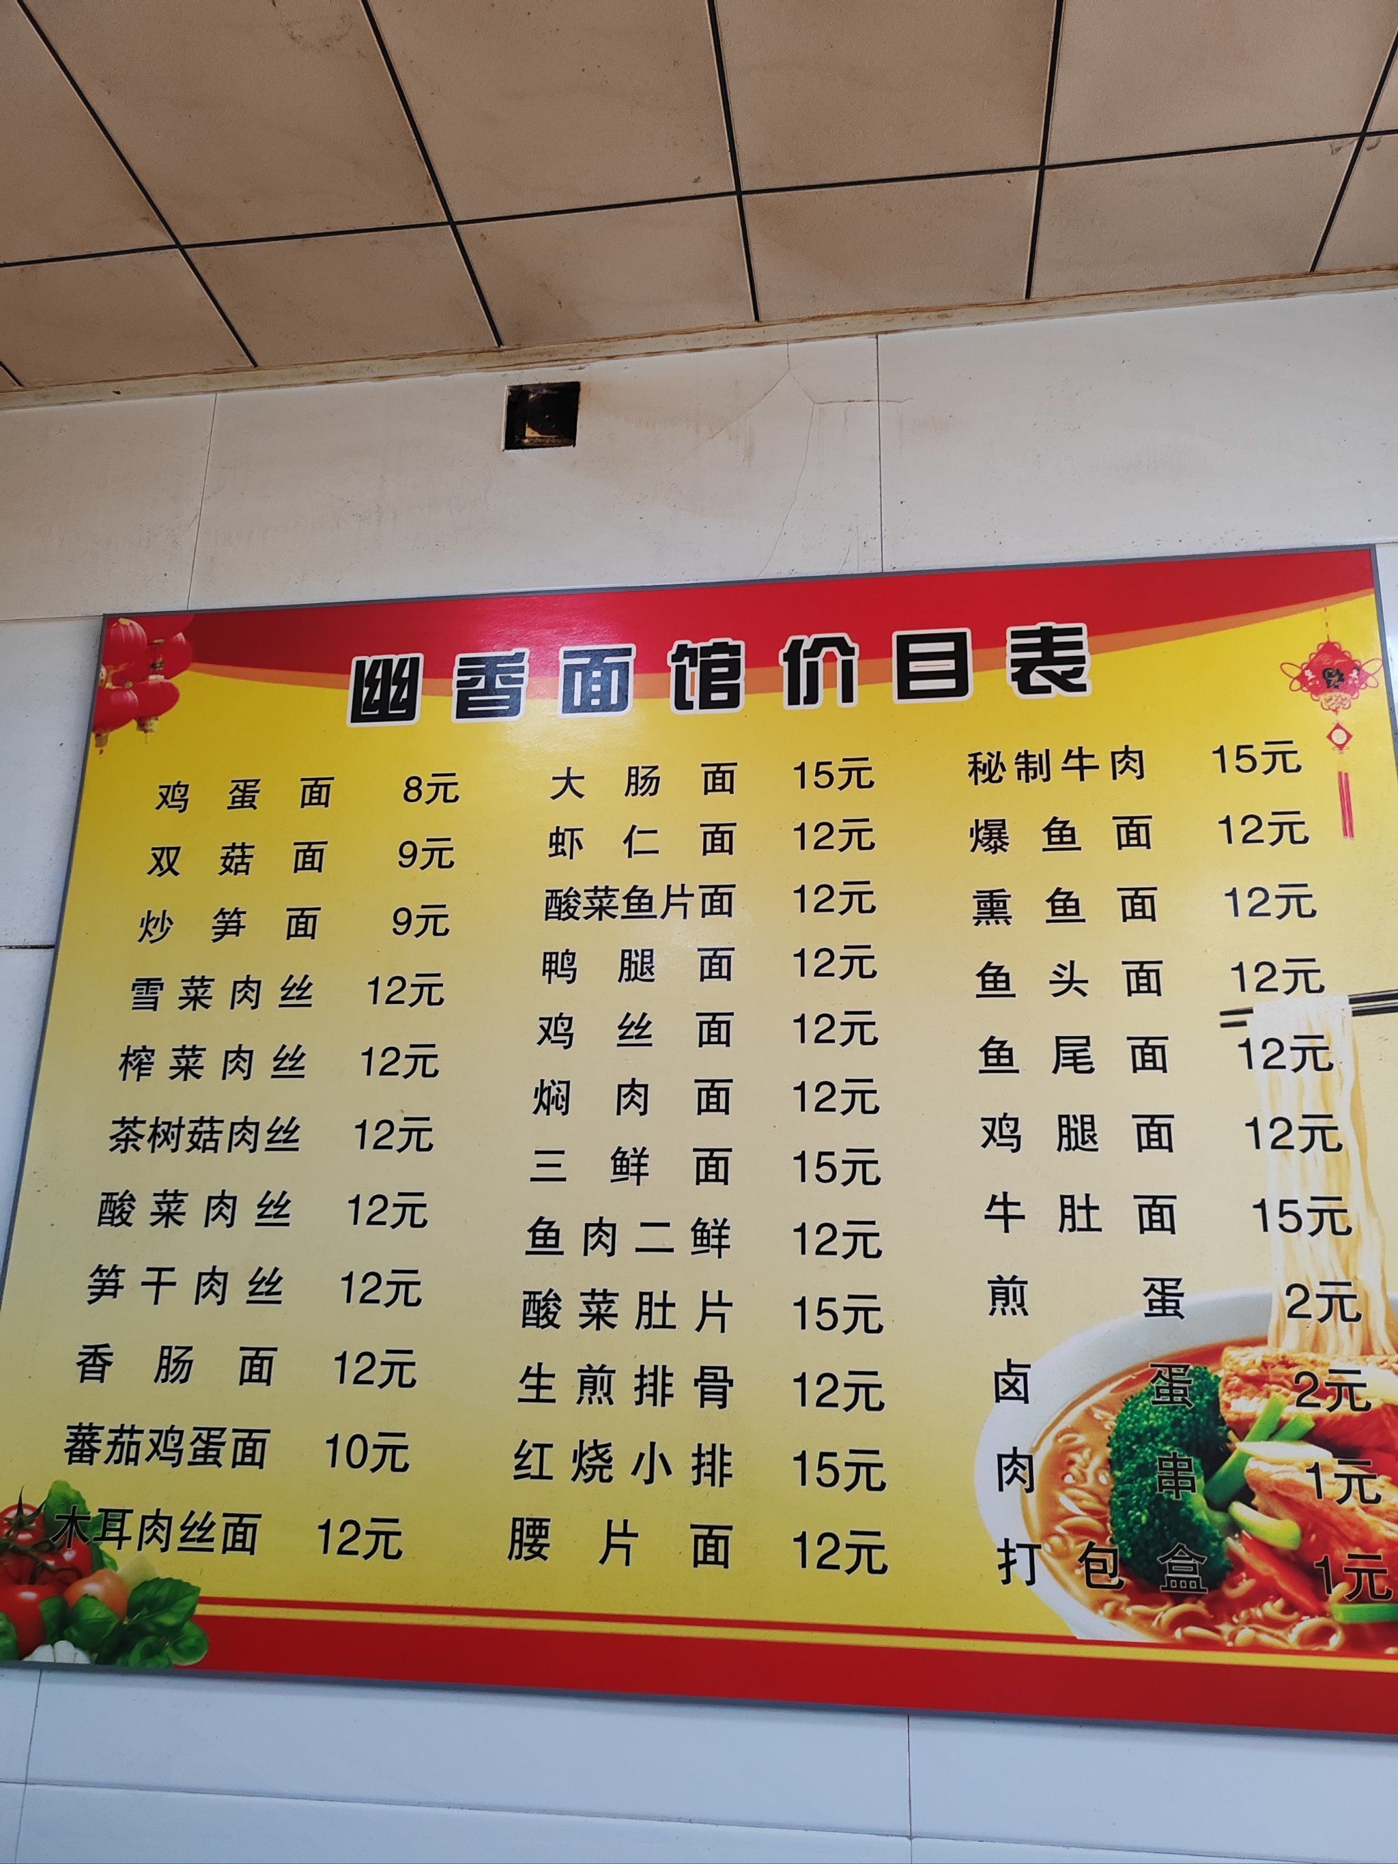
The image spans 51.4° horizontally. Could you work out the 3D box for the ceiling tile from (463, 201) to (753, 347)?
[{"bbox_3d":[-0.094,-0.715,1.575,0.294,0.015,0.190,-1,-17,8],"label":"ceiling tile"}]

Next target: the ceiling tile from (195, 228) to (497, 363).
[{"bbox_3d":[-0.389,-0.707,1.616,0.294,0.015,0.192,-1,-17,8],"label":"ceiling tile"}]

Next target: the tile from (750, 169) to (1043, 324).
[{"bbox_3d":[0.201,-0.723,1.532,0.294,0.015,0.185,-1,-17,8],"label":"tile"}]

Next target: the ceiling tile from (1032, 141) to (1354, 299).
[{"bbox_3d":[0.496,-0.730,1.490,0.294,0.015,0.182,-1,-17,8],"label":"ceiling tile"}]

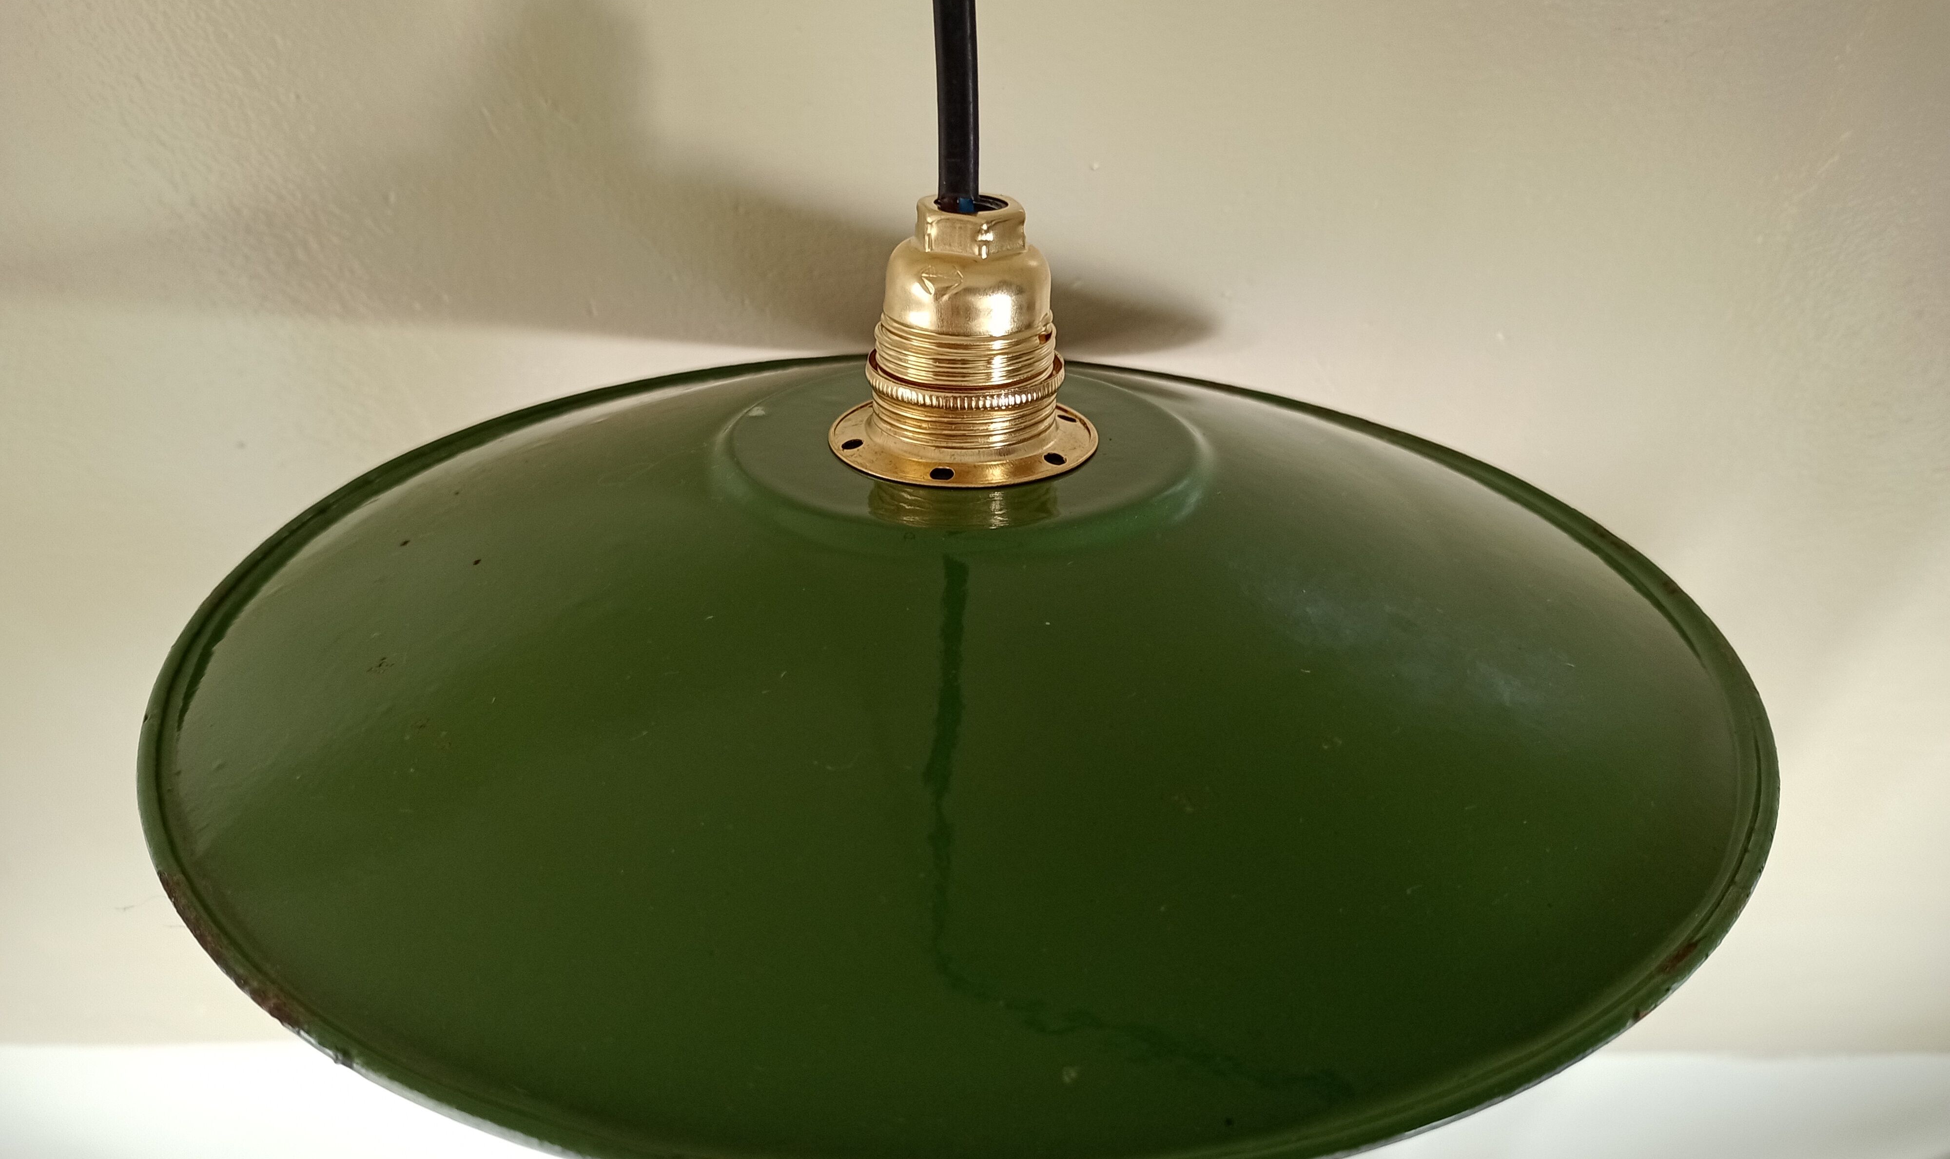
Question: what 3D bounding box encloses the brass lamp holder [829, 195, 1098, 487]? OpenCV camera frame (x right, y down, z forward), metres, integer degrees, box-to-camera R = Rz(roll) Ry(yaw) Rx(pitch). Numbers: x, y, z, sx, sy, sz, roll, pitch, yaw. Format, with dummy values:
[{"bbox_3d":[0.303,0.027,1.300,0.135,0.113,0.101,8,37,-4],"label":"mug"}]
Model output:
[{"bbox_3d":[-0.001,-0.037,0.237,0.043,0.041,0.043,2,28,0],"label":"brass lamp holder"}]

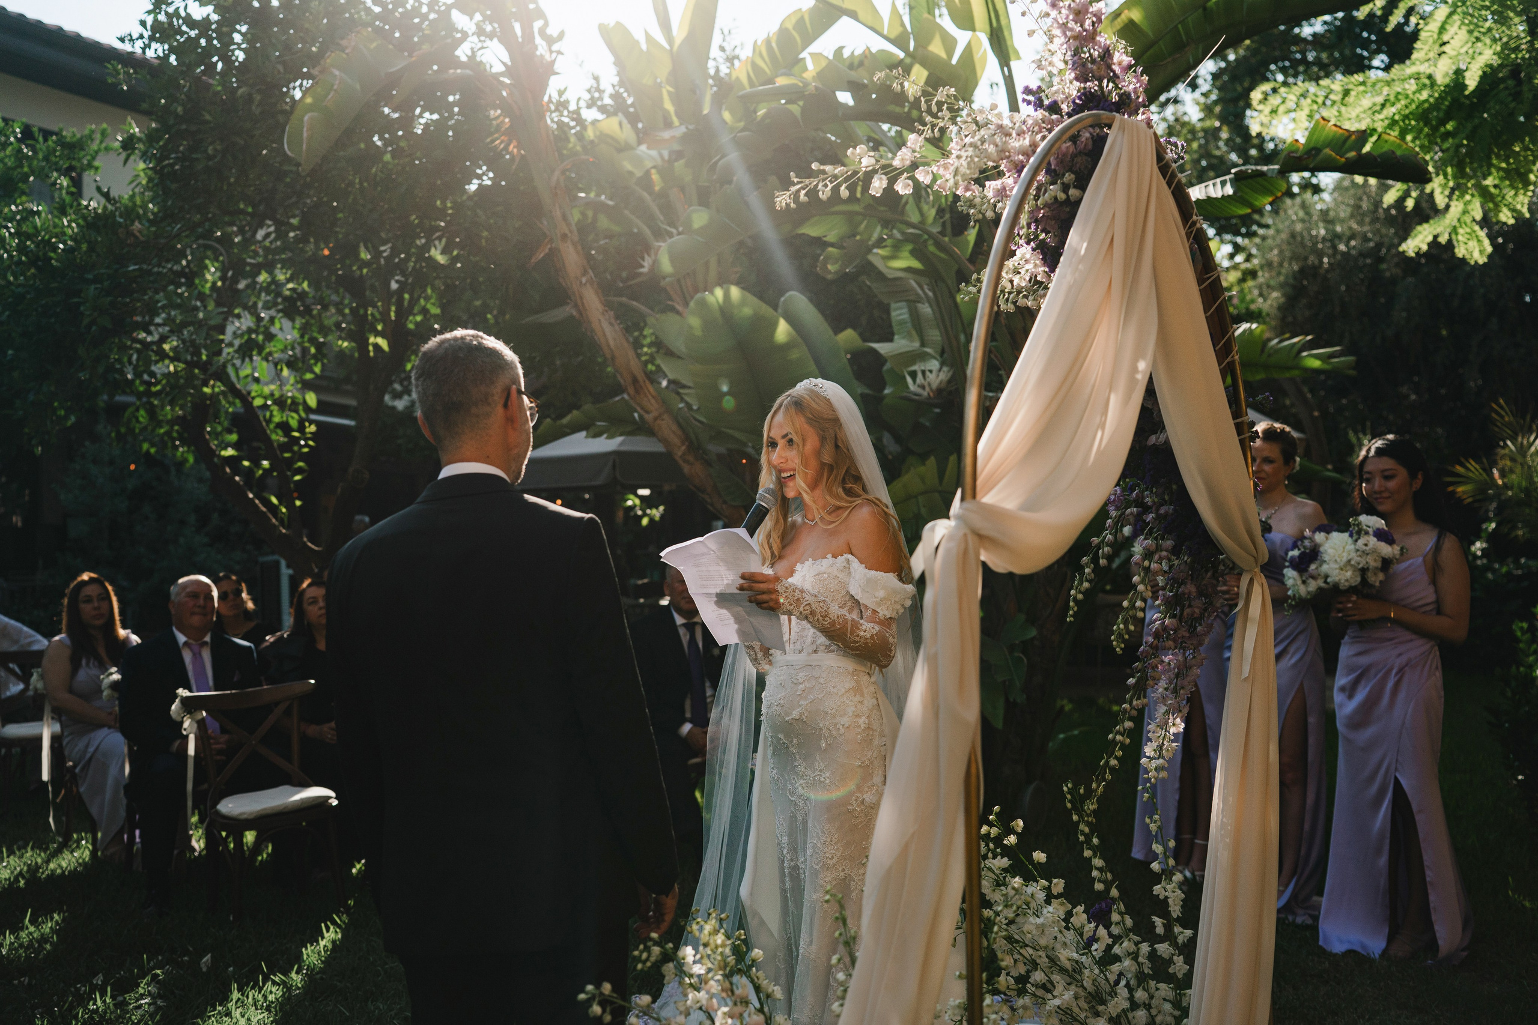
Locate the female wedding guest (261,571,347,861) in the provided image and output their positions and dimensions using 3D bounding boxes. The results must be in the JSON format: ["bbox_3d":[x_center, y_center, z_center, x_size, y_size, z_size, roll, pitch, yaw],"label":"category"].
[{"bbox_3d":[-1.815,0.840,5.950,0.520,1.200,0.750,-2,2,-30],"label":"female wedding guest"}]

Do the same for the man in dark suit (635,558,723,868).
[{"bbox_3d":[-0.360,0.870,6.330,0.560,1.280,0.780,-1,0,-6],"label":"man in dark suit"}]

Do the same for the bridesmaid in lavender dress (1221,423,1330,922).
[{"bbox_3d":[1.766,0.545,5.200,0.500,1.710,0.450,0,3,37],"label":"bridesmaid in lavender dress"}]

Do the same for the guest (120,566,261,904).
[{"bbox_3d":[-2.210,0.880,5.850,0.580,1.280,0.780,0,0,-33],"label":"guest"}]

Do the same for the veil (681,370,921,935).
[{"bbox_3d":[0.062,0.439,3.450,0.580,1.500,0.480,1,3,45],"label":"veil"}]

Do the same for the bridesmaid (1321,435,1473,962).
[{"bbox_3d":[2.050,0.610,4.880,0.430,1.730,0.350,-1,0,41],"label":"bridesmaid"}]

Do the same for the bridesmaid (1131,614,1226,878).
[{"bbox_3d":[1.583,0.544,5.750,0.500,1.660,0.450,0,3,37],"label":"bridesmaid"}]

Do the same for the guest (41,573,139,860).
[{"bbox_3d":[-2.950,0.910,6.550,0.460,1.230,0.720,0,0,-43],"label":"guest"}]

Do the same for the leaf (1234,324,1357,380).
[{"bbox_3d":[2.030,-0.665,6.200,0.850,0.280,0.420,-1,0,-9],"label":"leaf"}]

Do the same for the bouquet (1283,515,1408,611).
[{"bbox_3d":[1.773,0.164,4.600,0.360,0.310,0.300,0,2,30],"label":"bouquet"}]

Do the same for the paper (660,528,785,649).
[{"bbox_3d":[-0.085,0.138,2.740,0.200,0.260,0.060,0,45,48],"label":"paper"}]

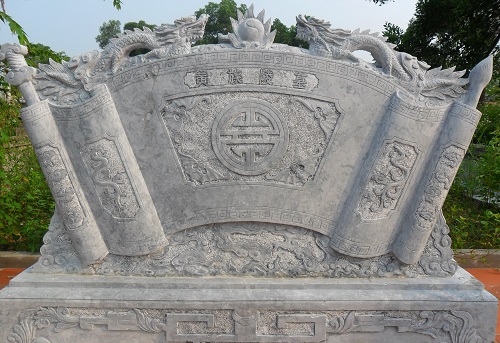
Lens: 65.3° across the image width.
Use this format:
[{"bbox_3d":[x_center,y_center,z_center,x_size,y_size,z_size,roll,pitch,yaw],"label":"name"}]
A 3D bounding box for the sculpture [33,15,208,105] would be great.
[{"bbox_3d":[-0.796,-0.690,2.435,1.064,0.524,0.200,0,6,0],"label":"sculpture"}]

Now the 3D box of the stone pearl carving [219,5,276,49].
[{"bbox_3d":[-0.015,-0.884,2.397,0.344,0.249,0.170,0,6,0],"label":"stone pearl carving"}]

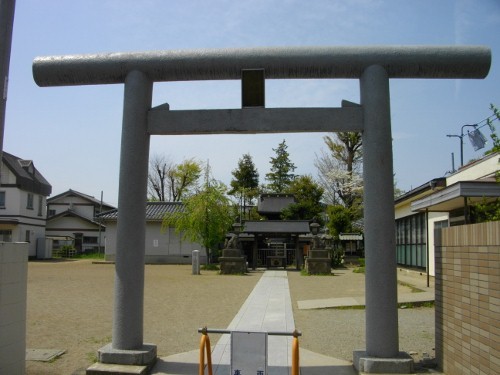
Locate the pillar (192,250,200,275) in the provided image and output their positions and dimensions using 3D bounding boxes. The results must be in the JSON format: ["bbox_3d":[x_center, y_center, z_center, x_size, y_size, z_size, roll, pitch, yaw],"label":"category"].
[{"bbox_3d":[-2.728,3.853,23.825,0.320,1.220,0.320,0,-7,4],"label":"pillar"}]

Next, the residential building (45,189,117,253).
[{"bbox_3d":[-19.428,4.369,54.146,7.600,7.300,9.500,1,-7,-2],"label":"residential building"}]

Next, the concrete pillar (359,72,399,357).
[{"bbox_3d":[1.729,0.262,6.182,0.410,3.800,0.410,0,-7,4],"label":"concrete pillar"}]

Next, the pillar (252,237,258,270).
[{"bbox_3d":[0.364,4.019,28.426,0.270,2.070,0.270,0,-7,4],"label":"pillar"}]

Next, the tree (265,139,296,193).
[{"bbox_3d":[3.050,1.294,44.702,3.800,11.500,3.800,0,-7,4],"label":"tree"}]

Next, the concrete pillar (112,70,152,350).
[{"bbox_3d":[-1.630,0.268,6.472,0.410,3.800,0.410,0,-7,4],"label":"concrete pillar"}]

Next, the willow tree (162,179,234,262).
[{"bbox_3d":[-3.220,2.431,30.648,4.600,5.700,4.400,0,-7,4],"label":"willow tree"}]

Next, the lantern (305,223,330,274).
[{"bbox_3d":[3.717,3.305,25.168,1.300,2.750,1.300,0,-7,4],"label":"lantern"}]

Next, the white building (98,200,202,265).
[{"bbox_3d":[-7.284,3.653,37.193,8.300,4.800,5.200,0,-7,4],"label":"white building"}]

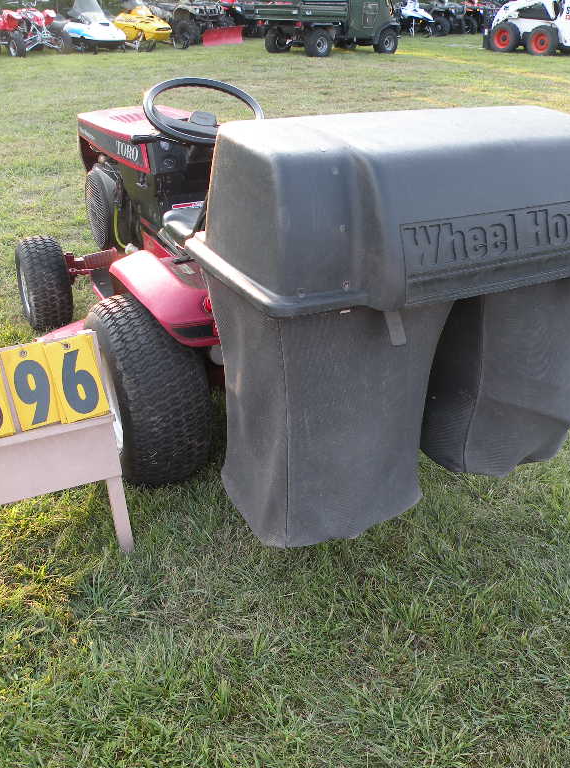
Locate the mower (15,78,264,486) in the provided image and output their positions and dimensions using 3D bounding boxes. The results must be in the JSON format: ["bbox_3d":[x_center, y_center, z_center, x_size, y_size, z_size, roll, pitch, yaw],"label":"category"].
[{"bbox_3d":[-0.321,-0.497,2.814,1.044,1.074,1.803,-13,31,-24],"label":"mower"}]

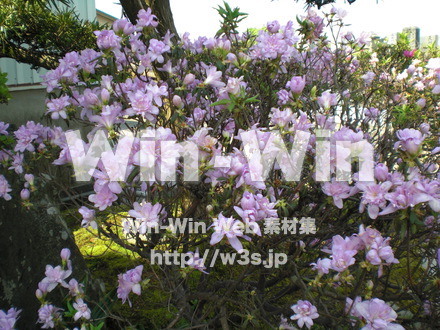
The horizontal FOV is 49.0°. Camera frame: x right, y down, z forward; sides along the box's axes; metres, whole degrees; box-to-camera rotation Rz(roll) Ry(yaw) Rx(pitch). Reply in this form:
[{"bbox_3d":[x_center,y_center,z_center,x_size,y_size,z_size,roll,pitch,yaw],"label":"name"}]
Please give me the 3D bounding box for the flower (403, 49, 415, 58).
[{"bbox_3d":[0.902,-0.531,2.300,0.058,0.045,0.050,4,13,17],"label":"flower"}]

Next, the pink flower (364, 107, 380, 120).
[{"bbox_3d":[0.474,-0.160,1.500,0.047,0.042,0.042,3,12,14],"label":"pink flower"}]

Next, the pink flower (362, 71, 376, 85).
[{"bbox_3d":[0.501,-0.293,1.620,0.045,0.045,0.042,3,12,13],"label":"pink flower"}]

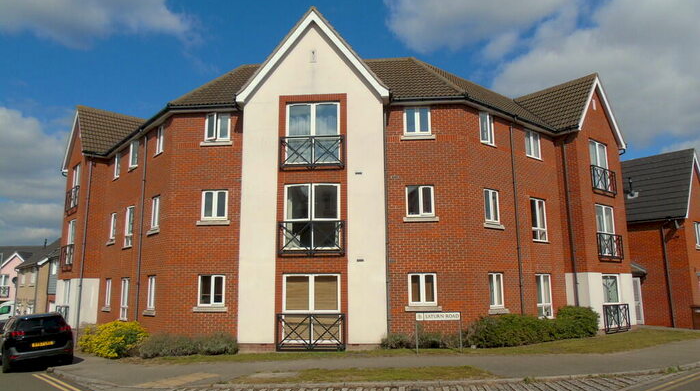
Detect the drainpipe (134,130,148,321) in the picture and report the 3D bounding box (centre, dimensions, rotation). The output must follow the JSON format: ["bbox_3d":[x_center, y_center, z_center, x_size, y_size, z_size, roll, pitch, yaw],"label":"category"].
[{"bbox_3d":[-7.585,1.601,18.330,0.100,7.880,0.090,8,-13,-40],"label":"drainpipe"}]

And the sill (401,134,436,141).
[{"bbox_3d":[2.255,-1.870,16.585,1.148,0.146,0.150,-1,-10,4],"label":"sill"}]

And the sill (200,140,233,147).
[{"bbox_3d":[-4.481,-1.727,17.111,1.119,0.131,0.150,-1,-10,4],"label":"sill"}]

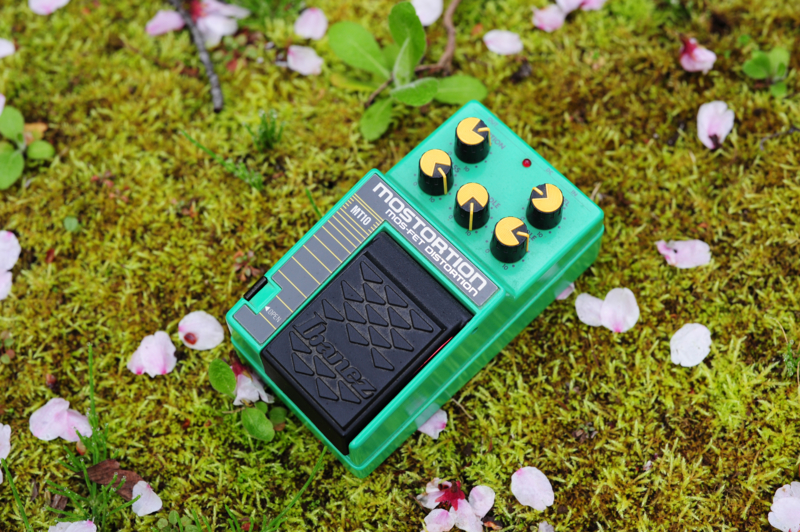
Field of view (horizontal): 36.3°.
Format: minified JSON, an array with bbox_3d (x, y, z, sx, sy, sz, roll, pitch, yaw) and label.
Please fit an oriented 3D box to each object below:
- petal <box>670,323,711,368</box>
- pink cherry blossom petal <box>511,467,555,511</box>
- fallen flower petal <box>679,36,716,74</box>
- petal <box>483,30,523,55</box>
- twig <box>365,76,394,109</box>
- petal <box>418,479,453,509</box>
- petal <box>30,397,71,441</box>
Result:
[{"bbox_3d":[0.108,0.030,0.456,0.014,0.004,0.018,37,73,17],"label":"petal"},{"bbox_3d":[0.047,0.080,0.437,0.013,0.004,0.017,-28,68,-10],"label":"pink cherry blossom petal"},{"bbox_3d":[0.122,-0.086,0.499,0.015,0.009,0.015,12,71,7],"label":"fallen flower petal"},{"bbox_3d":[0.043,-0.094,0.513,0.017,0.005,0.012,7,67,6],"label":"petal"},{"bbox_3d":[-0.008,-0.071,0.500,0.003,0.003,0.018,38,76,14],"label":"twig"},{"bbox_3d":[0.013,0.083,0.444,0.013,0.006,0.011,0,70,2],"label":"petal"},{"bbox_3d":[-0.132,0.058,0.460,0.015,0.005,0.017,-6,70,0],"label":"petal"}]

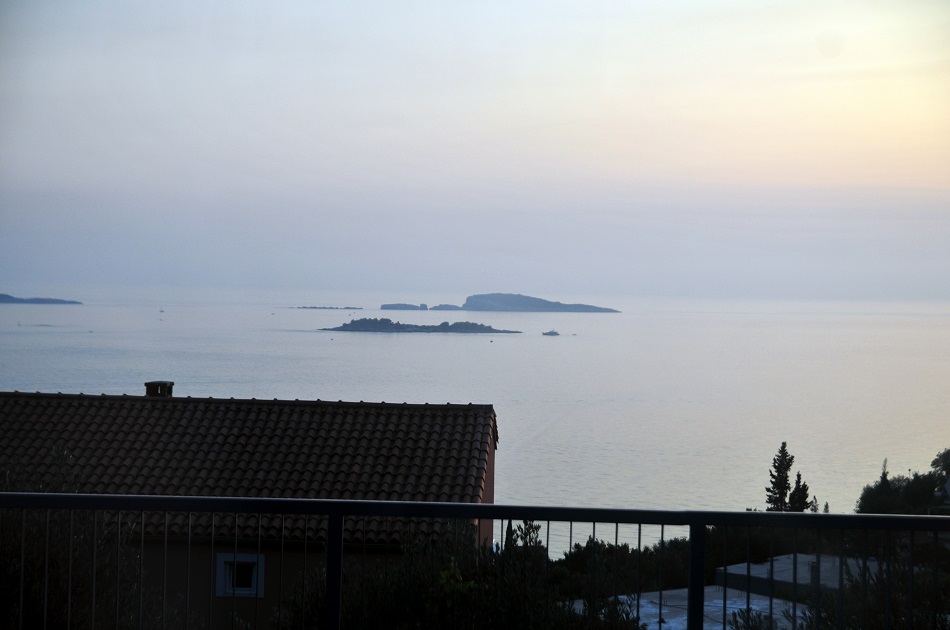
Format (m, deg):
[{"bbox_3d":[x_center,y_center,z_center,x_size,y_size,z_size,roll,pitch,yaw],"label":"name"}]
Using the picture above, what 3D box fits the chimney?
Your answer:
[{"bbox_3d":[-5.918,1.503,33.104,0.460,0.500,0.460,1,1,4],"label":"chimney"}]

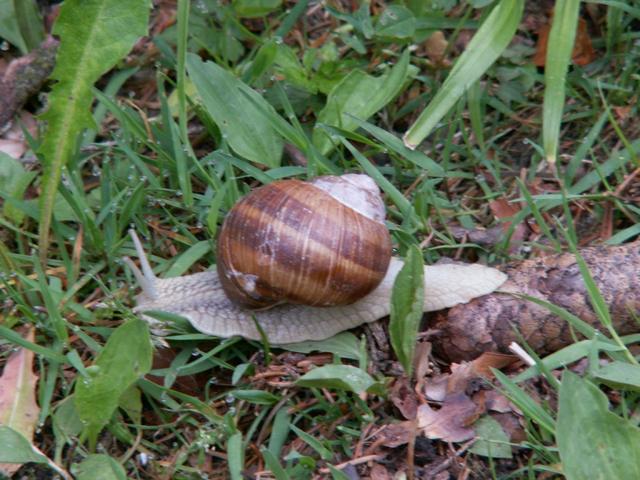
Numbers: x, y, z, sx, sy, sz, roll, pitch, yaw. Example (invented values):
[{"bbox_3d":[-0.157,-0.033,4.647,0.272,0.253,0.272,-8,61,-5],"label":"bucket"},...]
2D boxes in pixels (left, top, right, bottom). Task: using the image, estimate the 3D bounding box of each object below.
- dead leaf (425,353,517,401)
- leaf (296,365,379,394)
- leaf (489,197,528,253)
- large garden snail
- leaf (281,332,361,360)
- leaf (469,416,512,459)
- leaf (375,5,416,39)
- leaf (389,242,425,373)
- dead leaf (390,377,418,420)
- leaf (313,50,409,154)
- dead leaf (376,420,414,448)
[{"bbox_3d":[0.036,0.033,1.137,0.022,0.005,0.013,-4,59,4],"label":"dead leaf"},{"bbox_3d":[0.004,0.033,1.136,0.019,0.004,0.007,-4,49,-4],"label":"leaf"},{"bbox_3d":[0.047,-0.004,1.183,0.011,0.004,0.014,0,67,0],"label":"leaf"},{"bbox_3d":[-0.001,0.003,1.150,0.091,0.039,0.035,-2,40,-2],"label":"large garden snail"},{"bbox_3d":[0.000,0.025,1.148,0.021,0.003,0.011,4,46,4],"label":"leaf"},{"bbox_3d":[0.040,0.047,1.124,0.009,0.002,0.011,-15,58,-9],"label":"leaf"},{"bbox_3d":[0.020,-0.057,1.240,0.011,0.003,0.011,9,57,6],"label":"leaf"},{"bbox_3d":[0.021,0.017,1.141,0.009,0.034,0.004,1,22,-1],"label":"leaf"},{"bbox_3d":[0.020,0.038,1.132,0.007,0.003,0.011,0,67,0],"label":"dead leaf"},{"bbox_3d":[0.011,-0.035,1.208,0.015,0.006,0.031,38,85,12],"label":"leaf"},{"bbox_3d":[0.018,0.046,1.125,0.009,0.003,0.008,22,54,16],"label":"dead leaf"}]

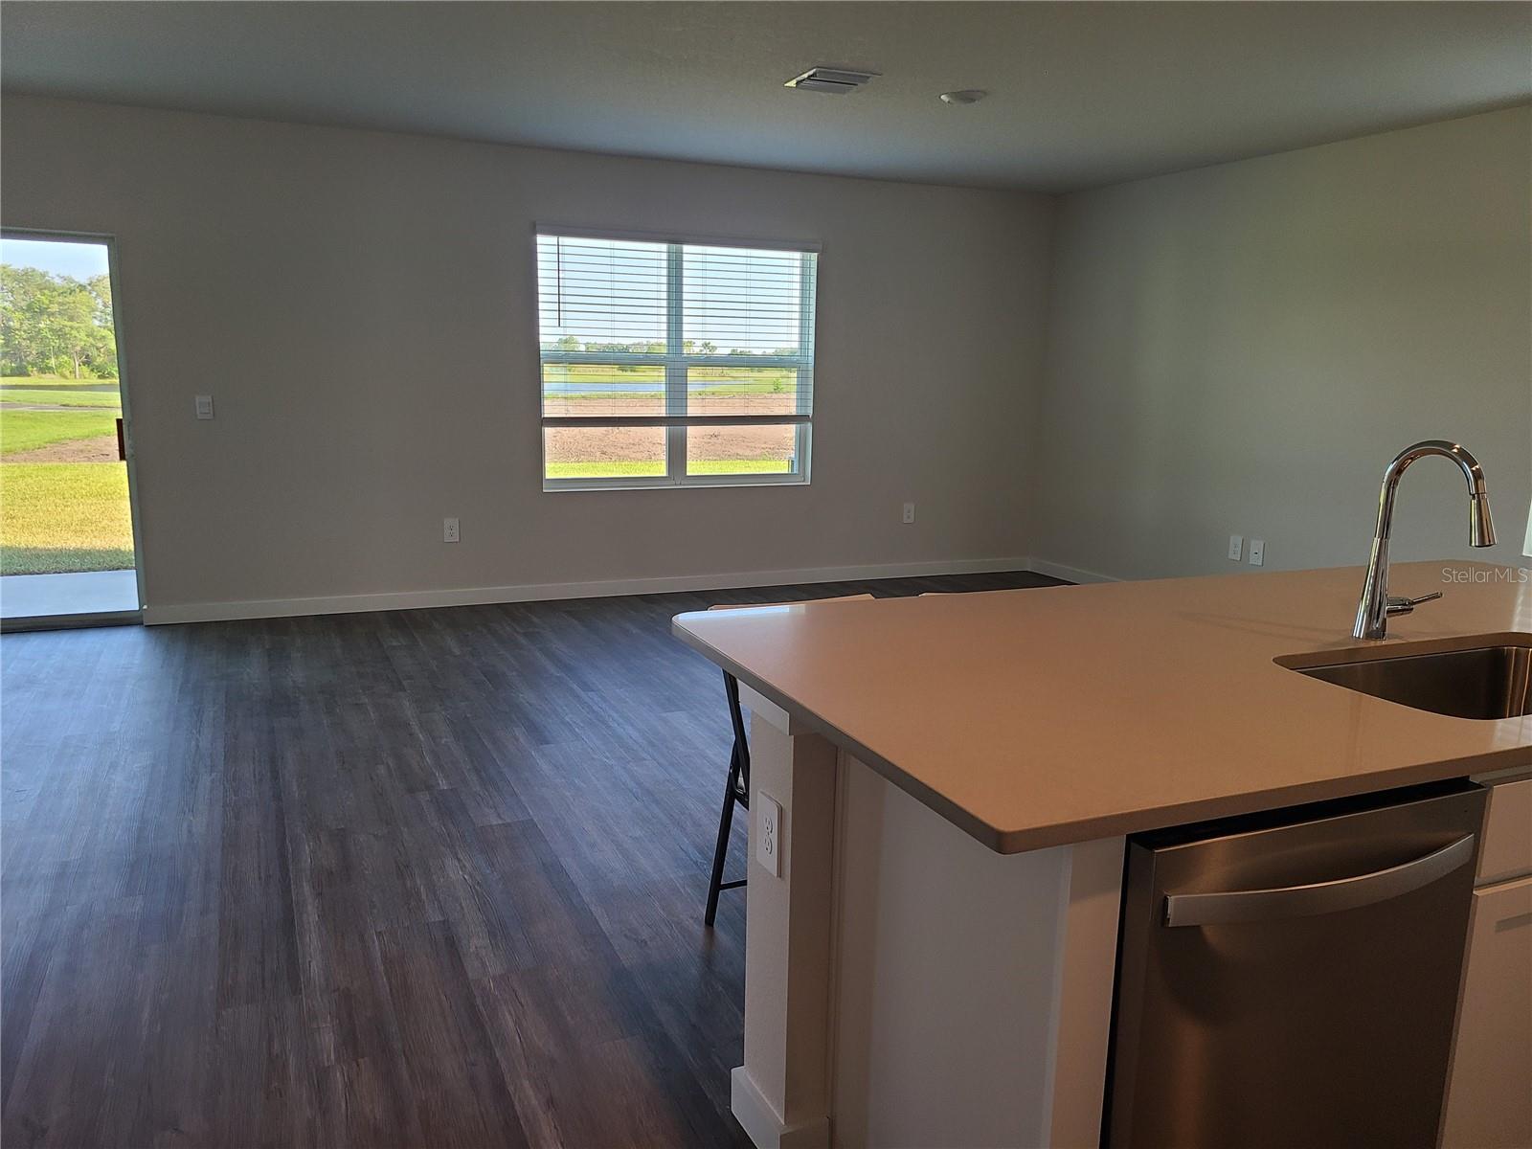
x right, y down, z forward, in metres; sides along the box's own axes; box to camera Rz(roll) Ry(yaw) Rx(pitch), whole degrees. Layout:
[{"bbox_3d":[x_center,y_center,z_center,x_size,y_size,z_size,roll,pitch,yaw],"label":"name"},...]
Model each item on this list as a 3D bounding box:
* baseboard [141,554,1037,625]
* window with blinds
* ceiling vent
[{"bbox_3d":[-0.700,0.076,7.285,5.733,0.097,0.016,-3,11,-23],"label":"baseboard"},{"bbox_3d":[-0.522,-1.296,7.143,1.799,1.526,0.120,-3,11,-23],"label":"window with blinds"},{"bbox_3d":[0.283,-2.075,4.847,0.289,0.025,0.336,-3,11,-23],"label":"ceiling vent"}]

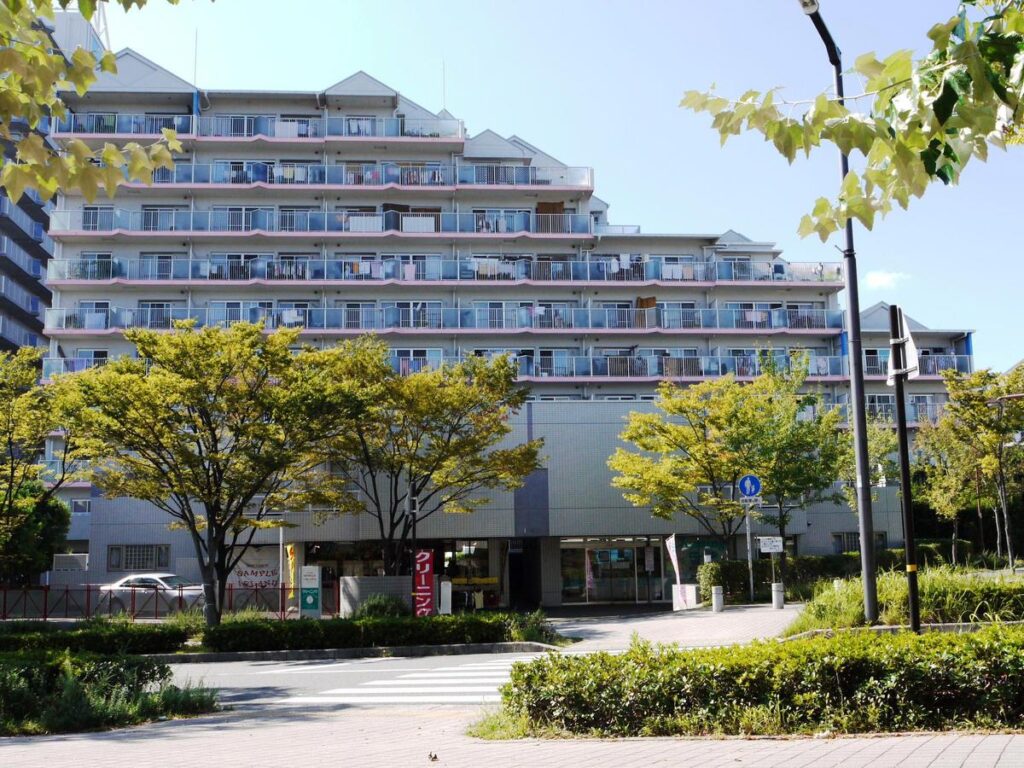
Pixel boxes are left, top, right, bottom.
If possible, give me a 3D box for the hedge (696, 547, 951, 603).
[{"bbox_3d":[9.386,5.954,33.954,8.200,1.450,1.300,0,-9,-8],"label":"hedge"}]

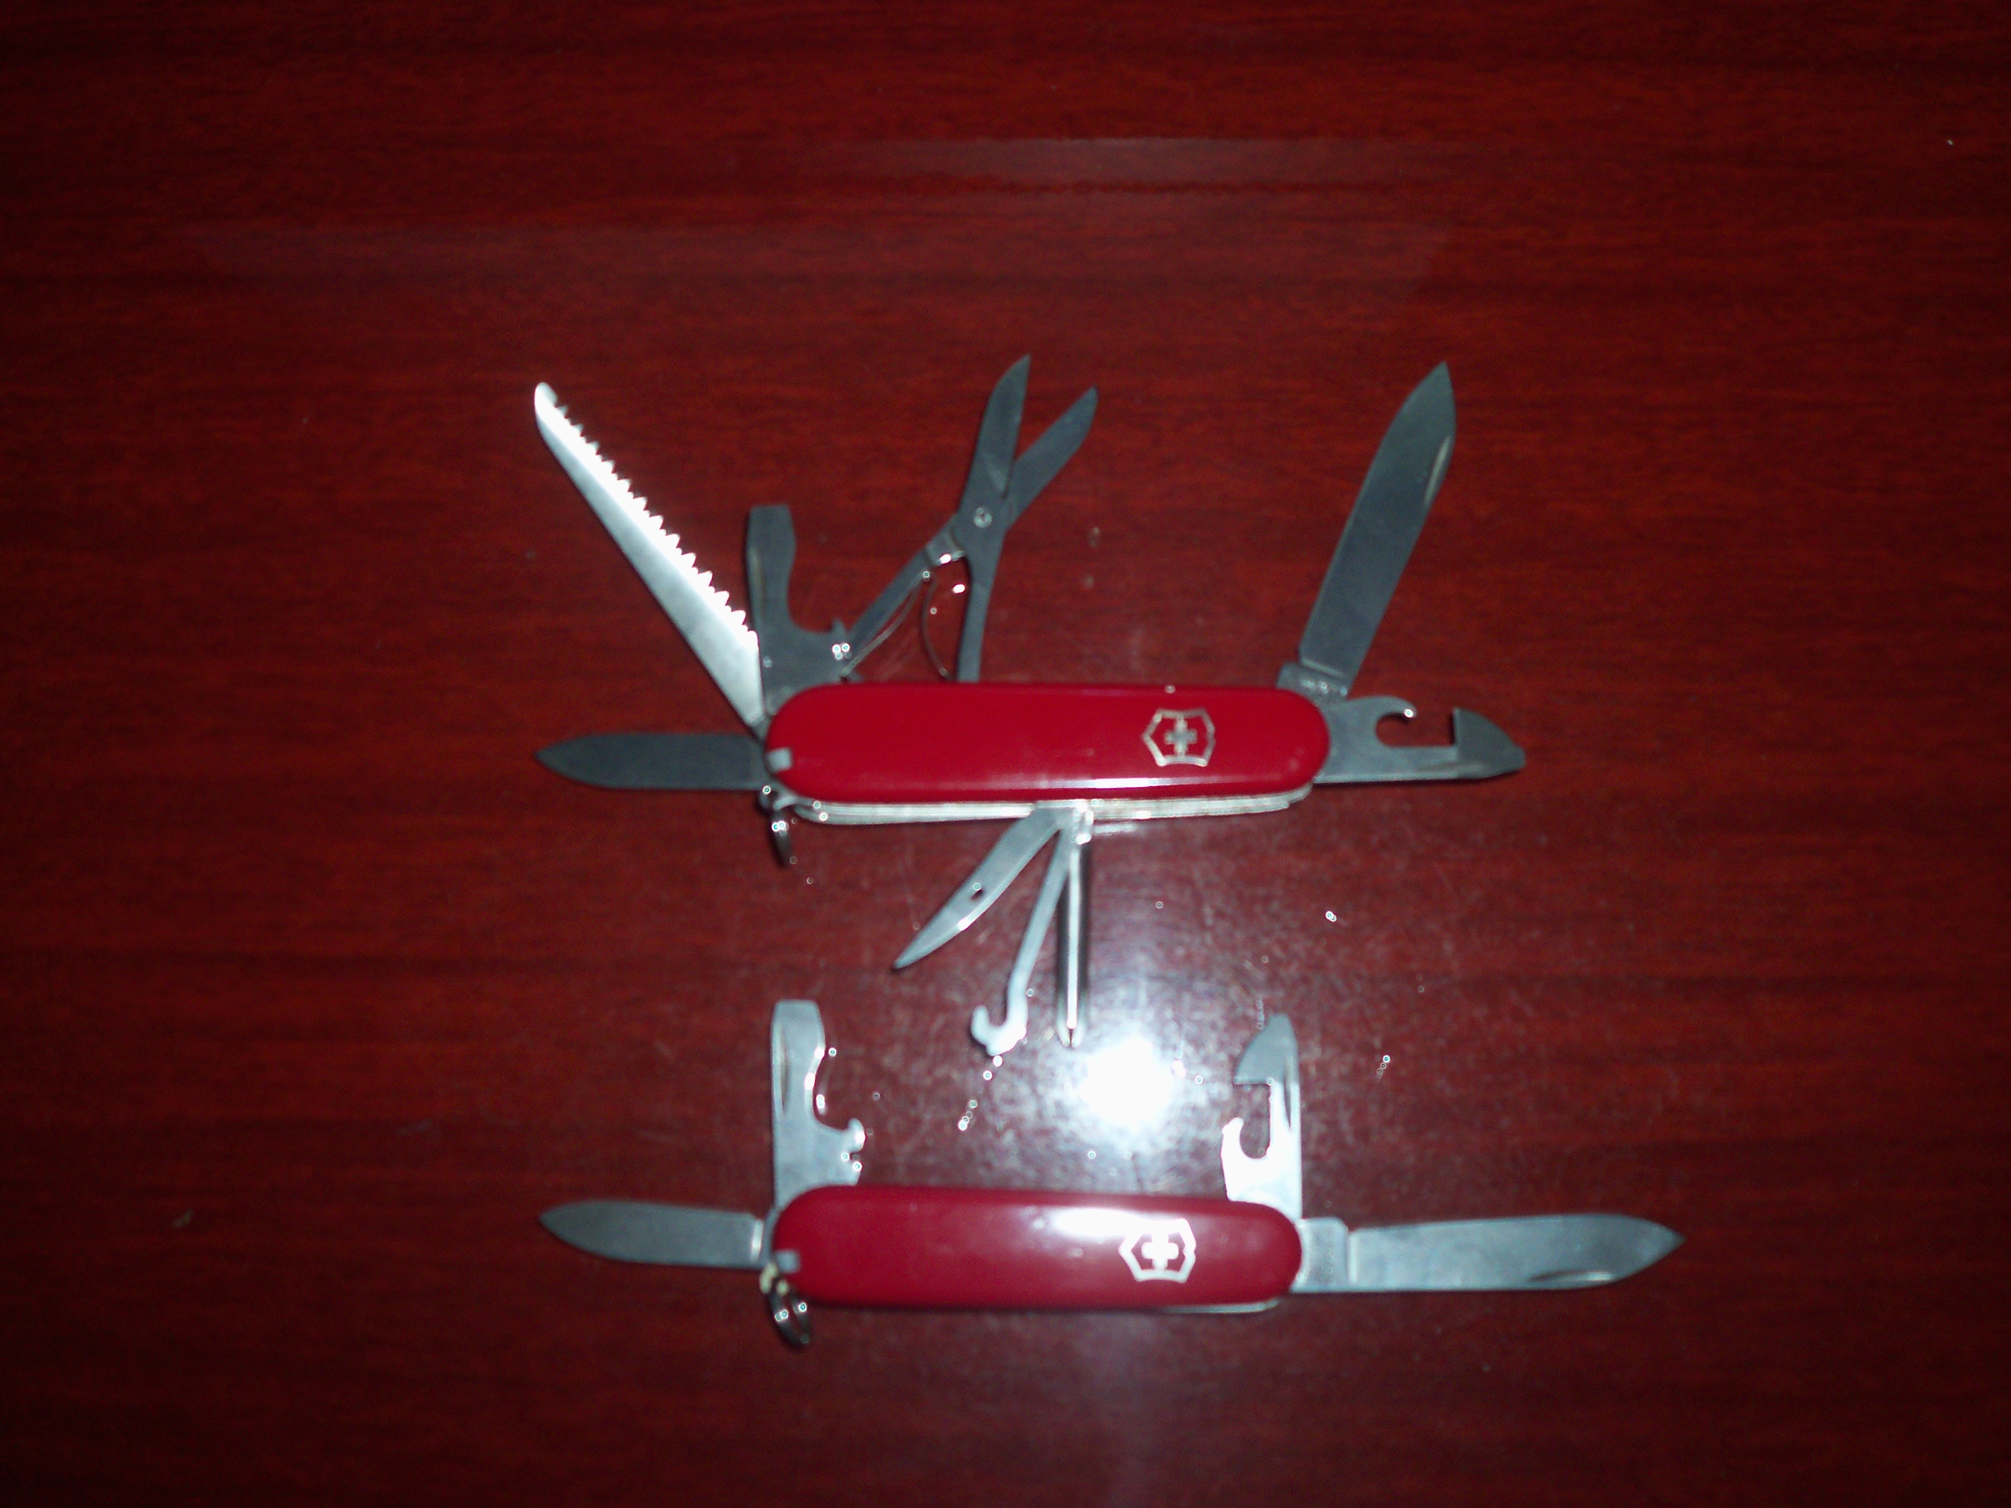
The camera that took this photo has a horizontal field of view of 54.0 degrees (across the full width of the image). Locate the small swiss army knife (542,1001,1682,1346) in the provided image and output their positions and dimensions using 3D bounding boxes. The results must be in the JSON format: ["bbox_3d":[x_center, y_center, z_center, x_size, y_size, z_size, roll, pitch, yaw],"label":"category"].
[{"bbox_3d":[0.016,0.068,0.317,0.182,0.013,0.054,0,80,3],"label":"small swiss army knife"}]

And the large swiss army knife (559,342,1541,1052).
[{"bbox_3d":[0.001,-0.010,0.328,0.167,0.021,0.118,0,80,3],"label":"large swiss army knife"}]

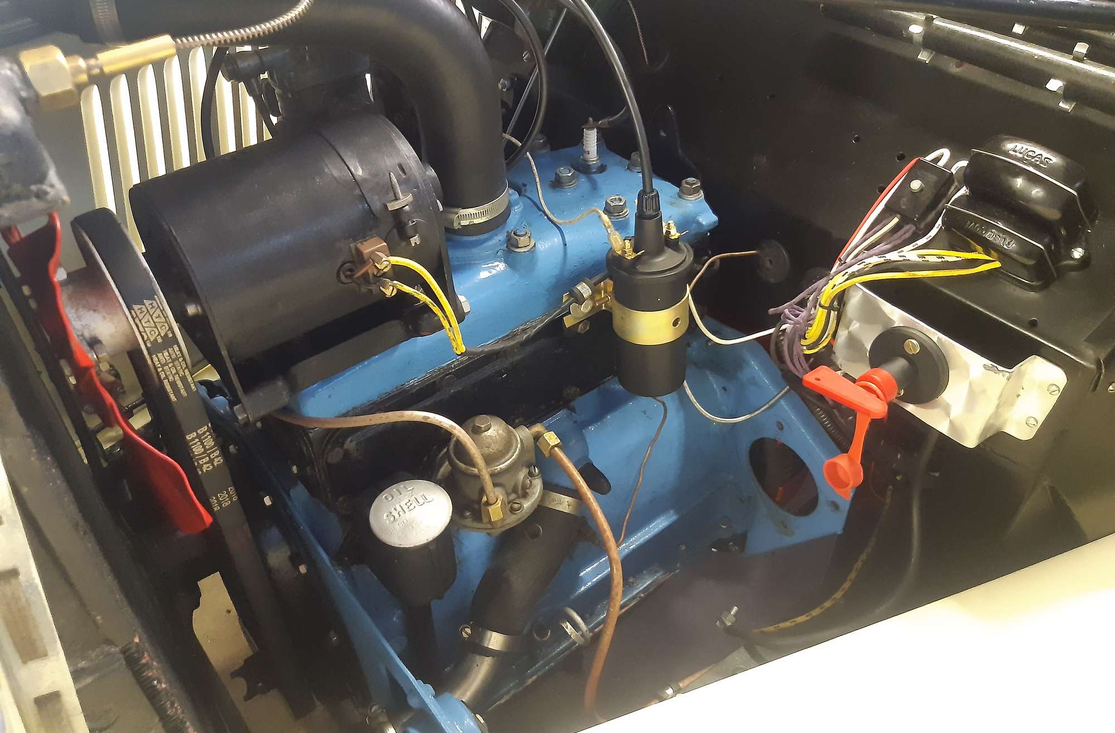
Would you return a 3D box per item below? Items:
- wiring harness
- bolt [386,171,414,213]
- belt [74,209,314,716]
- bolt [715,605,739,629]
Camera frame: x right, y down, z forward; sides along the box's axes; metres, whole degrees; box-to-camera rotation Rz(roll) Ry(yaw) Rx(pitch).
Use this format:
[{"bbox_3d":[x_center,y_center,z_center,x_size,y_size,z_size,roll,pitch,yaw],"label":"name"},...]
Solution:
[{"bbox_3d":[0.259,-0.072,0.704,0.080,0.250,0.180,-28,48,-28],"label":"wiring harness"},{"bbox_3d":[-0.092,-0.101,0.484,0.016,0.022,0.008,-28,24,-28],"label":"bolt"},{"bbox_3d":[-0.249,0.106,0.618,0.018,0.508,0.125,-28,52,-28],"label":"belt"},{"bbox_3d":[0.174,0.257,0.860,0.029,0.015,0.014,-45,53,-6],"label":"bolt"}]

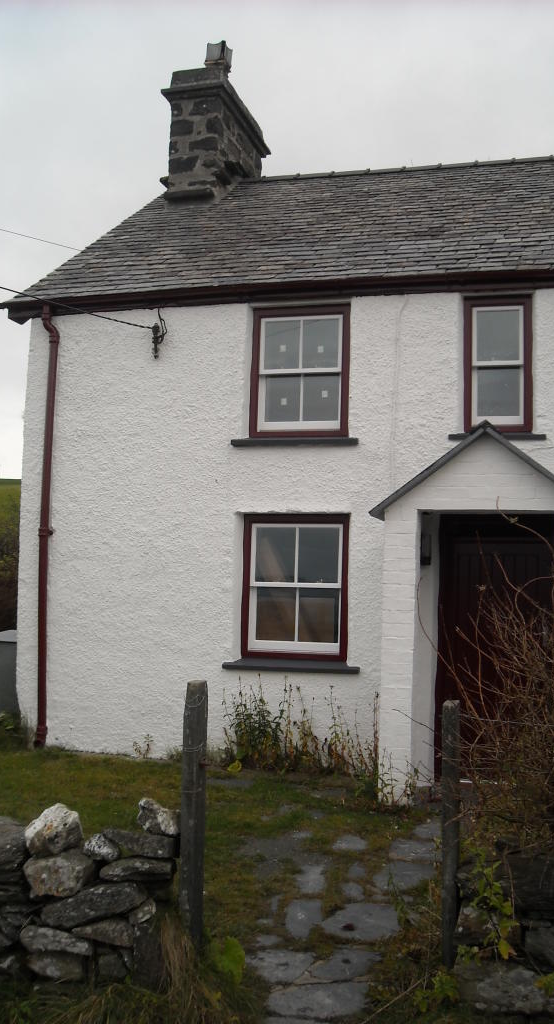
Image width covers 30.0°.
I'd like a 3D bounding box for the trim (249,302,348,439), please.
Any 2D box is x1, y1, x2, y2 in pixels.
[{"bbox_3d":[0.212,-1.213,9.067,0.874,1.149,0.090,0,-4,16],"label":"trim"}]

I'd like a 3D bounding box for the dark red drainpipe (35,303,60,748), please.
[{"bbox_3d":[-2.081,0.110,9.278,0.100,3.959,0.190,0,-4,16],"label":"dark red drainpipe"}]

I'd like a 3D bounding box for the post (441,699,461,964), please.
[{"bbox_3d":[0.739,1.366,4.400,0.073,1.127,0.073,0,-4,16],"label":"post"}]

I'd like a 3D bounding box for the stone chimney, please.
[{"bbox_3d":[-0.791,-4.928,13.452,0.820,2.400,1.800,0,-4,16],"label":"stone chimney"}]

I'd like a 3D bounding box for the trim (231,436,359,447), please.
[{"bbox_3d":[0.171,-0.582,8.863,1.118,0.064,0.180,0,-4,16],"label":"trim"}]

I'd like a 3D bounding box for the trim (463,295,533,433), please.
[{"bbox_3d":[1.841,-1.219,8.616,0.561,1.144,0.090,0,-4,16],"label":"trim"}]

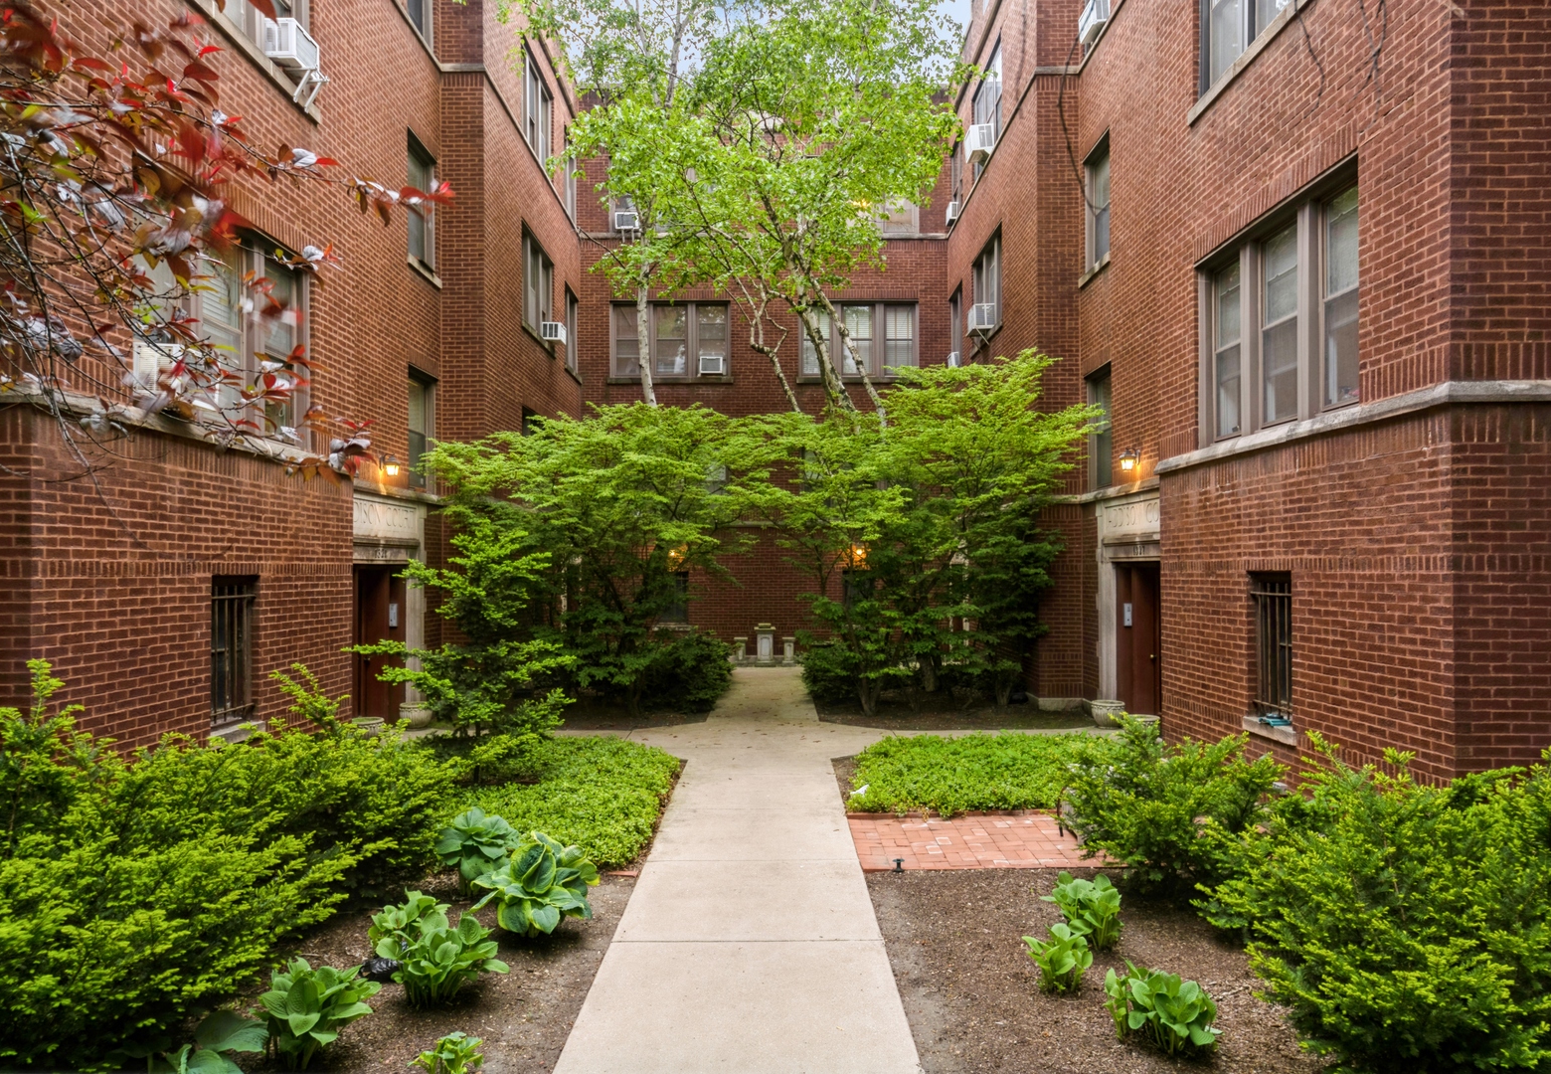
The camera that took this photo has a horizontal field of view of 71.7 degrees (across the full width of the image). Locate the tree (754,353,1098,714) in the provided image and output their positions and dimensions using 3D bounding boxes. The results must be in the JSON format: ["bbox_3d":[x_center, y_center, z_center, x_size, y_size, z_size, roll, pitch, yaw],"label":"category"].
[{"bbox_3d":[2.157,-0.058,15.400,4.900,5.119,4.100,0,-2,0],"label":"tree"}]

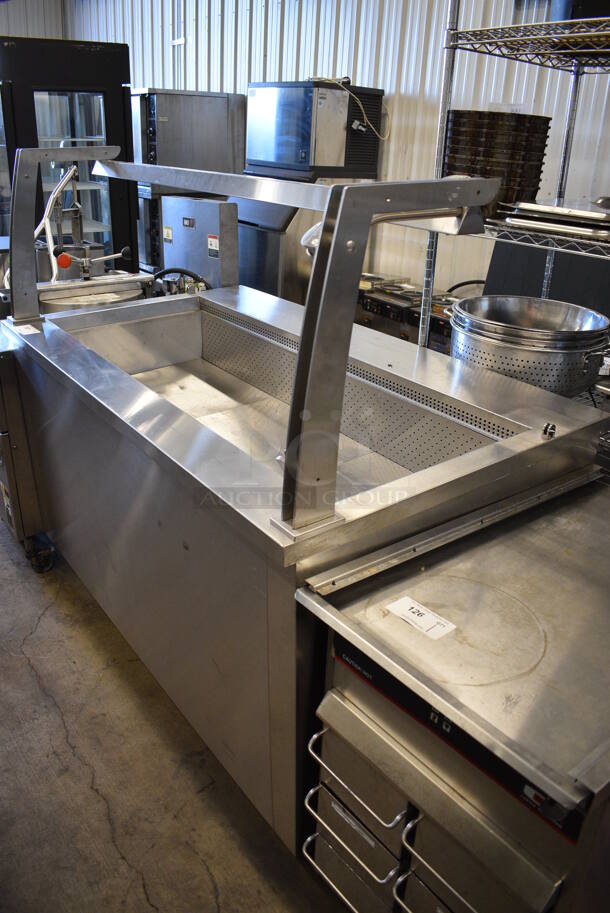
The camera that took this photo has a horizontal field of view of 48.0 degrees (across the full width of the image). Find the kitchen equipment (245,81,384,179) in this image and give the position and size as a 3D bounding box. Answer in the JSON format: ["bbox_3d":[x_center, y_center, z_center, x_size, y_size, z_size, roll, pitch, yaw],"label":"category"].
[{"bbox_3d":[0.056,-2.367,4.974,0.635,0.560,0.762,-16,32,-34],"label":"kitchen equipment"}]

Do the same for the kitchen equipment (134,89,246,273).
[{"bbox_3d":[-1.249,-2.563,6.592,0.970,1.660,0.970,-16,32,-35],"label":"kitchen equipment"}]

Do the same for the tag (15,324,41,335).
[{"bbox_3d":[-0.820,-0.375,2.025,0.048,0.002,0.097,-18,32,-33],"label":"tag"}]

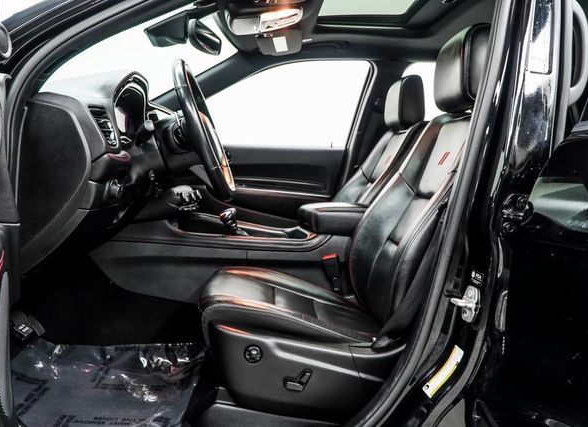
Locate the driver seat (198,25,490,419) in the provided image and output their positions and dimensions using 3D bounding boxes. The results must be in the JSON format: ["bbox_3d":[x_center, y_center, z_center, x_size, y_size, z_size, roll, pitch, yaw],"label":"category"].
[{"bbox_3d":[0.155,-0.011,1.327,0.800,0.950,0.560,1,5,-1],"label":"driver seat"}]

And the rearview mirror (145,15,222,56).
[{"bbox_3d":[-0.366,-0.569,1.639,0.210,0.105,0.250,2,5,8],"label":"rearview mirror"}]

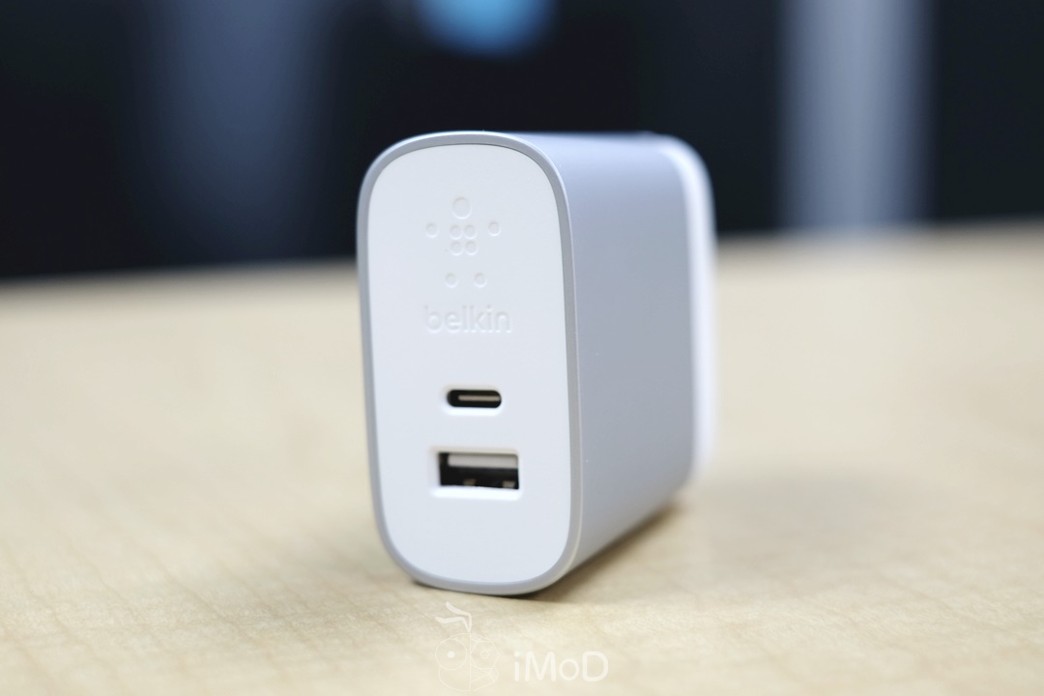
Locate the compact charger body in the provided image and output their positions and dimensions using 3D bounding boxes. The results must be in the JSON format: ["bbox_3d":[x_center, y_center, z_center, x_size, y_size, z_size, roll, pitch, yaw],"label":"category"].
[{"bbox_3d":[0.005,-0.001,0.249,0.034,0.067,0.066,1,8,24],"label":"compact charger body"}]

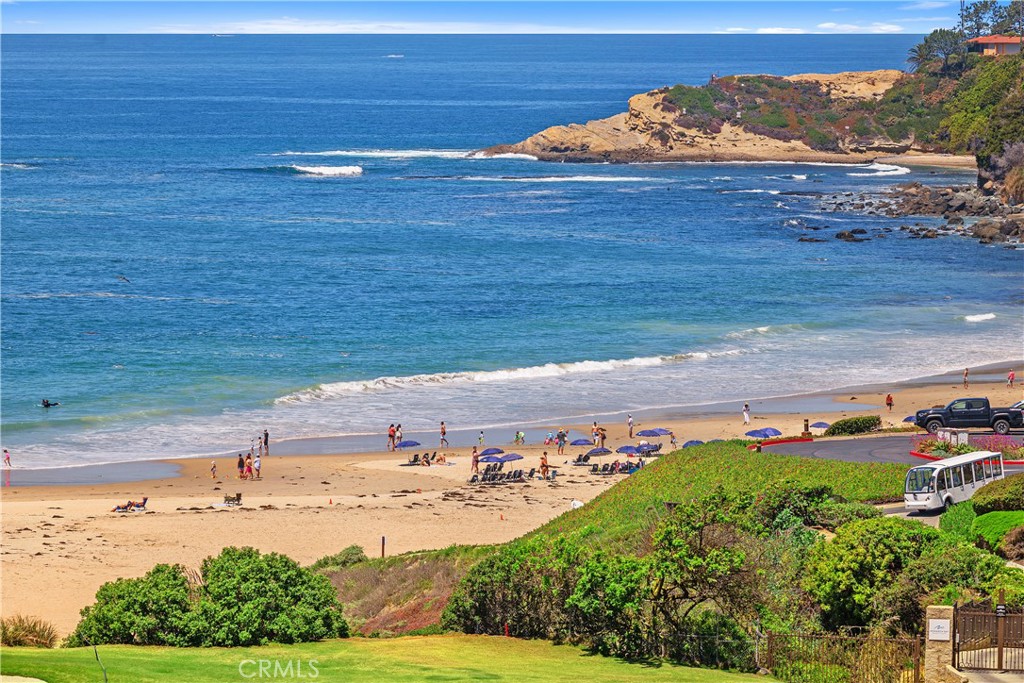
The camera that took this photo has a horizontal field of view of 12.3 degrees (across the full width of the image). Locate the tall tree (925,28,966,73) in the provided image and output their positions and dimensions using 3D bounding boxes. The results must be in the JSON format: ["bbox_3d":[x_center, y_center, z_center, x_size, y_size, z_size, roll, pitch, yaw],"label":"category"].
[{"bbox_3d":[90.668,-60.967,995.000,8.800,8.900,8.600,0,4,0],"label":"tall tree"}]

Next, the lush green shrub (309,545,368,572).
[{"bbox_3d":[-6.496,8.129,178.000,2.200,0.950,1.500,0,4,0],"label":"lush green shrub"}]

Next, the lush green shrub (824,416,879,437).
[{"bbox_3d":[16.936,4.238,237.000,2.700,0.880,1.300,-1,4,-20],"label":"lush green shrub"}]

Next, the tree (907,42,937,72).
[{"bbox_3d":[86.188,-59.791,1000.000,6.200,6.100,6.200,0,4,0],"label":"tree"}]

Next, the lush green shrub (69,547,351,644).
[{"bbox_3d":[-9.019,7.613,142.300,8.300,2.700,4.600,0,4,0],"label":"lush green shrub"}]

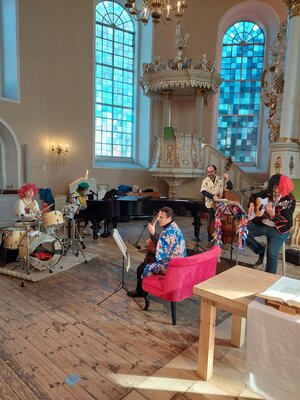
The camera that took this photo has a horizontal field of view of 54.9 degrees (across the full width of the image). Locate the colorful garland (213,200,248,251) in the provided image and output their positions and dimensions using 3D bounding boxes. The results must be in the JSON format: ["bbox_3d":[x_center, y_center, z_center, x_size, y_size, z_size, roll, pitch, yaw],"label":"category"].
[{"bbox_3d":[1.468,0.436,5.387,0.660,0.900,0.280,3,7,11],"label":"colorful garland"}]

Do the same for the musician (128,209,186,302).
[{"bbox_3d":[0.050,0.713,3.612,0.820,1.240,0.530,6,8,35],"label":"musician"}]

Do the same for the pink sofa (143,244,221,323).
[{"bbox_3d":[0.411,0.965,3.607,0.620,0.760,0.960,8,9,41],"label":"pink sofa"}]

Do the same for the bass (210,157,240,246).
[{"bbox_3d":[1.648,0.089,6.301,0.660,1.920,0.420,0,2,9],"label":"bass"}]

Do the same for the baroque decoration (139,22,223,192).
[{"bbox_3d":[0.923,-2.264,8.587,2.300,5.500,1.900,3,7,14],"label":"baroque decoration"}]

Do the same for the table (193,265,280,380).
[{"bbox_3d":[1.186,1.152,2.283,1.500,0.750,0.800,8,9,41],"label":"table"}]

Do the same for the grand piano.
[{"bbox_3d":[-0.024,0.445,6.977,2.750,0.960,1.540,4,7,16],"label":"grand piano"}]

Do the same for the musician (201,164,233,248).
[{"bbox_3d":[1.517,0.135,6.559,0.660,1.760,0.480,3,7,10],"label":"musician"}]

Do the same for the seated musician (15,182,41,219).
[{"bbox_3d":[-2.391,0.363,5.693,0.550,1.300,0.720,-2,8,-25],"label":"seated musician"}]

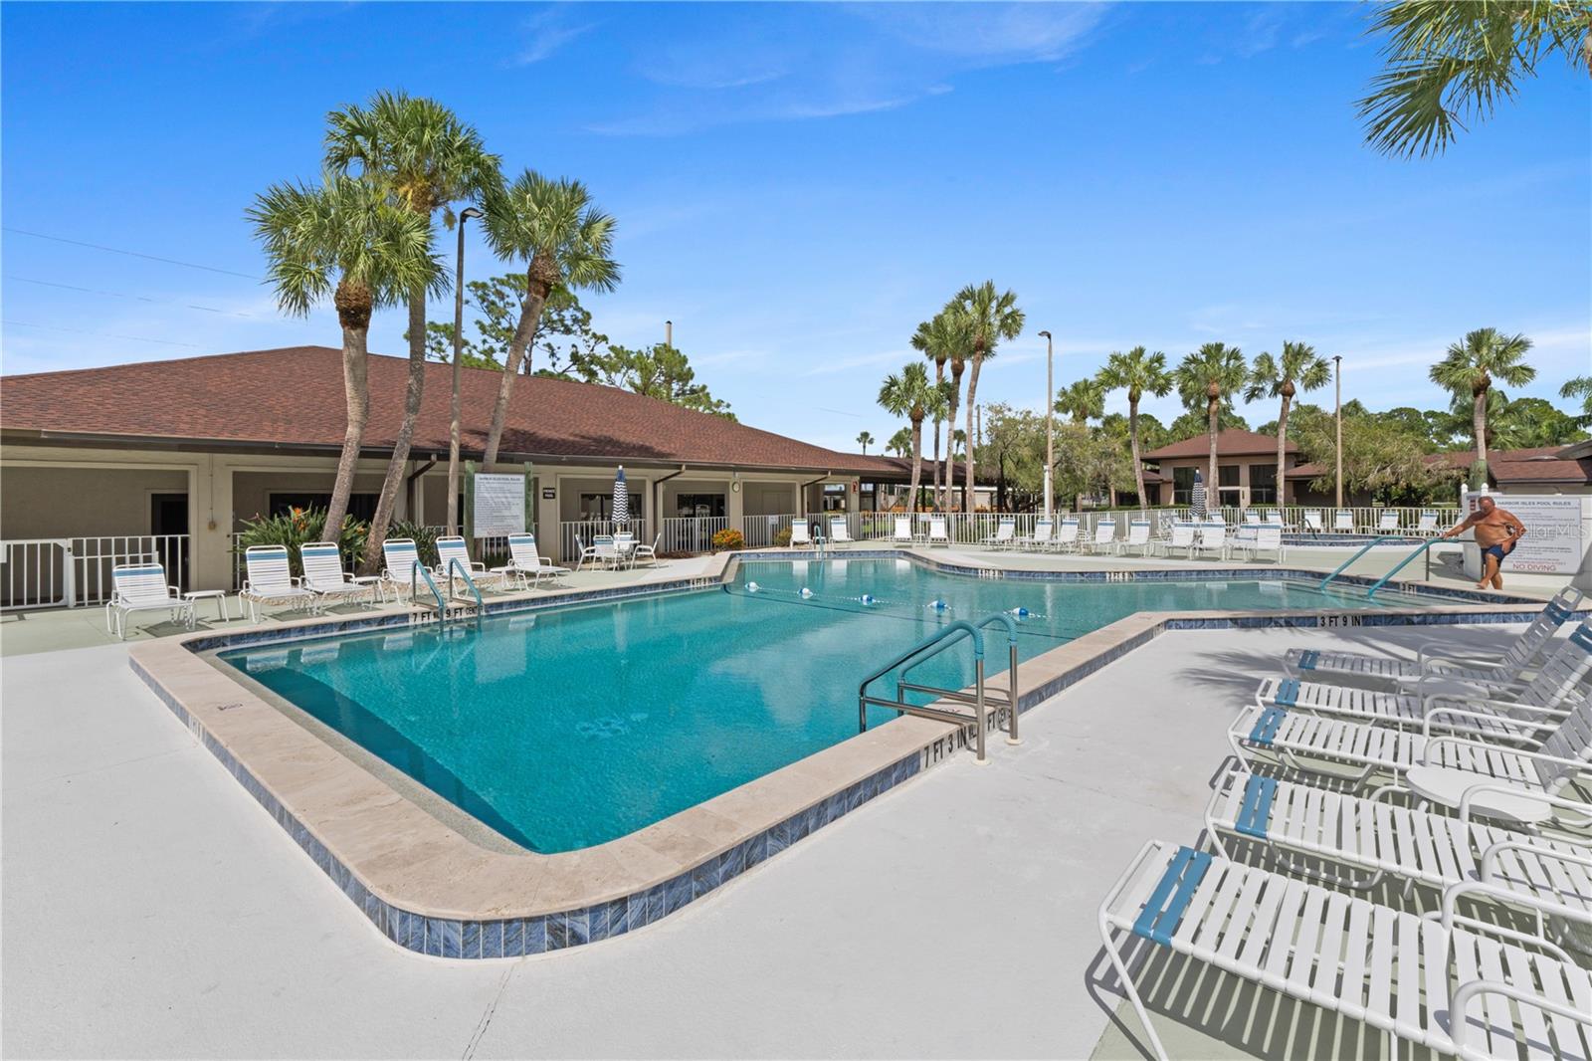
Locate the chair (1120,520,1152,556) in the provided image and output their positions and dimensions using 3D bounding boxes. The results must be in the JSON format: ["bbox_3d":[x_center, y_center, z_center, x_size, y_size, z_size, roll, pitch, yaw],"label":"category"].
[{"bbox_3d":[10.339,0.237,20.224,0.680,0.990,1.666,2,4,32],"label":"chair"}]

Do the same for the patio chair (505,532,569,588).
[{"bbox_3d":[-5.053,0.627,12.965,1.666,1.000,0.670,3,4,44],"label":"patio chair"}]

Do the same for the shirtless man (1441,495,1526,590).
[{"bbox_3d":[12.572,0.203,12.140,0.850,1.680,1.000,-2,3,-22],"label":"shirtless man"}]

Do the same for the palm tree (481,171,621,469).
[{"bbox_3d":[-5.439,-3.271,14.280,3.152,8.642,2.948,-1,3,-23],"label":"palm tree"}]

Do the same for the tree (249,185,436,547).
[{"bbox_3d":[-8.103,-2.535,11.978,3.050,7.422,3.050,3,4,41],"label":"tree"}]

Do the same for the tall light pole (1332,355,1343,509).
[{"bbox_3d":[24.105,-3.837,29.396,0.400,7.947,0.700,2,3,39],"label":"tall light pole"}]

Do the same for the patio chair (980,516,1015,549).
[{"bbox_3d":[6.904,0.123,22.569,0.650,0.996,1.698,2,4,43],"label":"patio chair"}]

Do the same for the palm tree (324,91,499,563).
[{"bbox_3d":[-7.117,-3.425,12.439,2.948,9.150,2.948,3,4,41],"label":"palm tree"}]

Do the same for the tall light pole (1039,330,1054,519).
[{"bbox_3d":[9.994,-3.770,26.267,0.610,8.337,0.407,-2,4,-29],"label":"tall light pole"}]

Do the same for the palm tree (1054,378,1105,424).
[{"bbox_3d":[17.119,-4.689,39.875,3.200,8.828,3.200,1,3,23],"label":"palm tree"}]

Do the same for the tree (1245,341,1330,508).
[{"bbox_3d":[23.653,-4.497,31.871,3.800,9.050,3.800,1,3,36],"label":"tree"}]

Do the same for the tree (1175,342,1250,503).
[{"bbox_3d":[20.051,-4.449,31.871,3.500,9.025,3.500,1,3,32],"label":"tree"}]

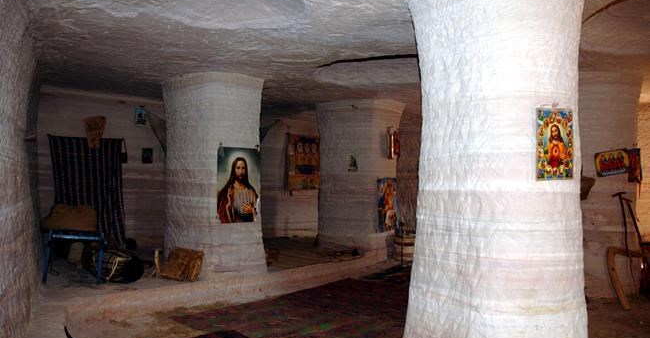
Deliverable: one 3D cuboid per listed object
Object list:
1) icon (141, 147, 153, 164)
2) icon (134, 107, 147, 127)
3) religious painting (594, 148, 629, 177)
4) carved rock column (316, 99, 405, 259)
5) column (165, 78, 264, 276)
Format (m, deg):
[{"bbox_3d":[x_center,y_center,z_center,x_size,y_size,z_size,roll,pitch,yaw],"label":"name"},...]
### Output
[{"bbox_3d":[-2.712,-0.202,7.450,0.163,0.232,0.020,1,-2,-42],"label":"icon"},{"bbox_3d":[-2.790,-0.780,7.380,0.178,0.290,0.020,1,-2,-42],"label":"icon"},{"bbox_3d":[3.153,-0.071,5.350,0.335,0.265,0.020,-10,-8,44],"label":"religious painting"},{"bbox_3d":[0.530,0.135,7.350,1.220,2.190,1.180,1,-2,-42],"label":"carved rock column"},{"bbox_3d":[-1.280,0.090,5.600,1.130,2.200,1.120,1,-2,-42],"label":"column"}]

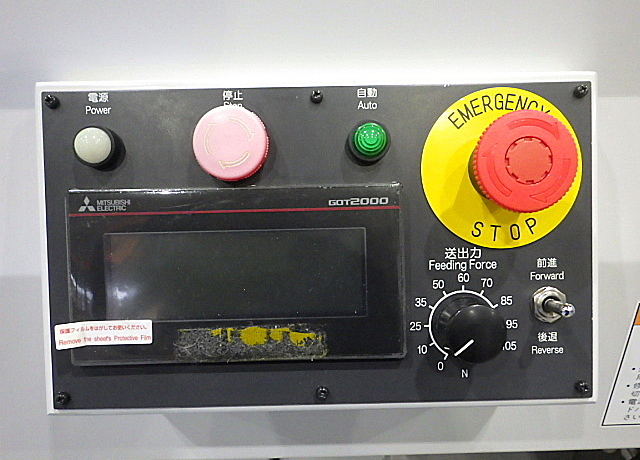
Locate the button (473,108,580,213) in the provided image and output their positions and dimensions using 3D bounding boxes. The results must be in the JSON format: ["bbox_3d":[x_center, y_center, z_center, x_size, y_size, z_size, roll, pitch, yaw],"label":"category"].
[{"bbox_3d":[0.080,-0.027,0.212,0.040,0.040,0.029,-1,2,0],"label":"button"}]

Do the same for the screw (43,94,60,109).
[{"bbox_3d":[-0.115,-0.055,0.224,0.006,0.006,0.003,-1,2,0],"label":"screw"}]

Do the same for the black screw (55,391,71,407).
[{"bbox_3d":[-0.113,0.074,0.227,0.006,0.006,0.003,-1,2,0],"label":"black screw"}]

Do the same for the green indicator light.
[{"bbox_3d":[0.022,-0.038,0.221,0.016,0.016,0.010,-1,2,0],"label":"green indicator light"}]

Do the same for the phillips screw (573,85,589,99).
[{"bbox_3d":[0.113,-0.060,0.224,0.006,0.006,0.003,-1,2,0],"label":"phillips screw"}]

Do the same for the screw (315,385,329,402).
[{"bbox_3d":[0.001,0.072,0.228,0.006,0.006,0.003,-1,2,0],"label":"screw"}]

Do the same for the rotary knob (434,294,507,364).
[{"bbox_3d":[0.064,0.043,0.220,0.028,0.028,0.018,-1,2,0],"label":"rotary knob"}]

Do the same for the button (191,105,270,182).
[{"bbox_3d":[-0.036,-0.035,0.218,0.030,0.030,0.016,-1,2,0],"label":"button"}]

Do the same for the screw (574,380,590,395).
[{"bbox_3d":[0.116,0.069,0.228,0.006,0.006,0.003,-1,2,0],"label":"screw"}]

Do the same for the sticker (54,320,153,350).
[{"bbox_3d":[-0.093,0.046,0.224,0.042,0.011,0.002,-1,2,0],"label":"sticker"}]

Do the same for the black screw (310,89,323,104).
[{"bbox_3d":[-0.001,-0.057,0.224,0.006,0.006,0.003,-1,2,0],"label":"black screw"}]

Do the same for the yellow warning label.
[{"bbox_3d":[0.080,-0.027,0.226,0.071,0.071,0.001,-1,2,0],"label":"yellow warning label"}]

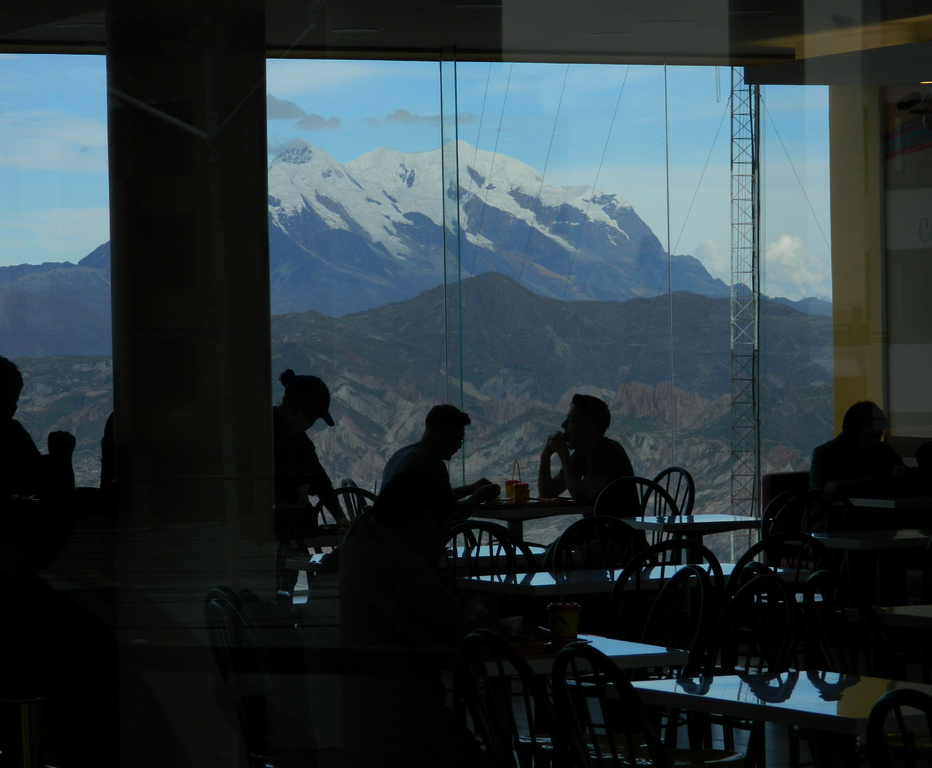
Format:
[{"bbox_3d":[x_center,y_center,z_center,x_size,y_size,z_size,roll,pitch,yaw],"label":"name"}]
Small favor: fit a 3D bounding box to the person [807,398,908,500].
[{"bbox_3d":[2.230,0.721,20.811,0.550,1.260,0.720,-1,1,-33],"label":"person"}]

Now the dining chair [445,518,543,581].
[{"bbox_3d":[0.195,0.994,14.581,0.440,0.931,0.520,-1,1,-28],"label":"dining chair"}]

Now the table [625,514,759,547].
[{"bbox_3d":[1.065,1.025,18.280,0.633,0.750,0.633,-1,1,-28],"label":"table"}]

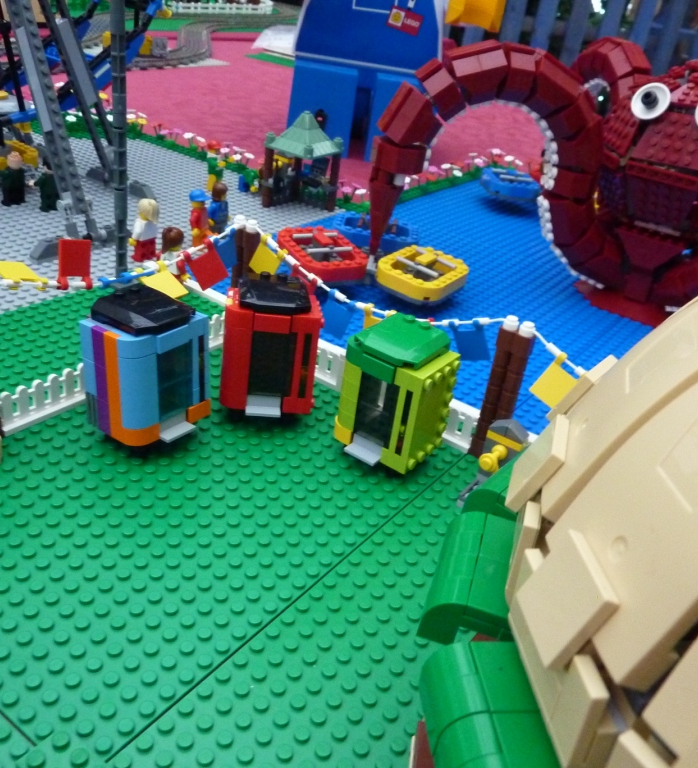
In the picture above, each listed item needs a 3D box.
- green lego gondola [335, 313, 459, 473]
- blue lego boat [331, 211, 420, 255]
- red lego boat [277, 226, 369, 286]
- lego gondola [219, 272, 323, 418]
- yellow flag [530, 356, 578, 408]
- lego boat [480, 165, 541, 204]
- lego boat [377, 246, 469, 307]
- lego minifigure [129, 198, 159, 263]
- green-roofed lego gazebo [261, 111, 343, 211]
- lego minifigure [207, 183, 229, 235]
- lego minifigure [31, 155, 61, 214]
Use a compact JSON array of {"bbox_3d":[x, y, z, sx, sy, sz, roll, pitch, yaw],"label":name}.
[{"bbox_3d":[0.018,0.002,0.327,0.046,0.058,0.039,26,33,27],"label":"green lego gondola"},{"bbox_3d":[0.021,-0.113,0.561,0.062,0.017,0.048,10,30,0],"label":"blue lego boat"},{"bbox_3d":[-0.019,-0.086,0.494,0.048,0.016,0.064,-8,34,-29],"label":"red lego boat"},{"bbox_3d":[-0.038,-0.017,0.355,0.046,0.073,0.038,3,31,-12],"label":"lego gondola"},{"bbox_3d":[0.092,-0.001,0.323,0.016,0.021,0.004,44,8,30],"label":"yellow flag"},{"bbox_3d":[0.153,-0.191,0.707,0.048,0.017,0.062,7,30,-4],"label":"lego boat"},{"bbox_3d":[0.050,-0.071,0.488,0.048,0.016,0.064,25,32,25],"label":"lego boat"},{"bbox_3d":[-0.139,-0.105,0.505,0.014,0.043,0.022,26,33,27],"label":"lego minifigure"},{"bbox_3d":[-0.040,-0.196,0.648,0.048,0.082,0.048,26,34,26],"label":"green-roofed lego gazebo"},{"bbox_3d":[-0.098,-0.131,0.559,0.014,0.042,0.023,17,30,14],"label":"lego minifigure"},{"bbox_3d":[-0.233,-0.158,0.572,0.017,0.041,0.022,20,31,17],"label":"lego minifigure"}]

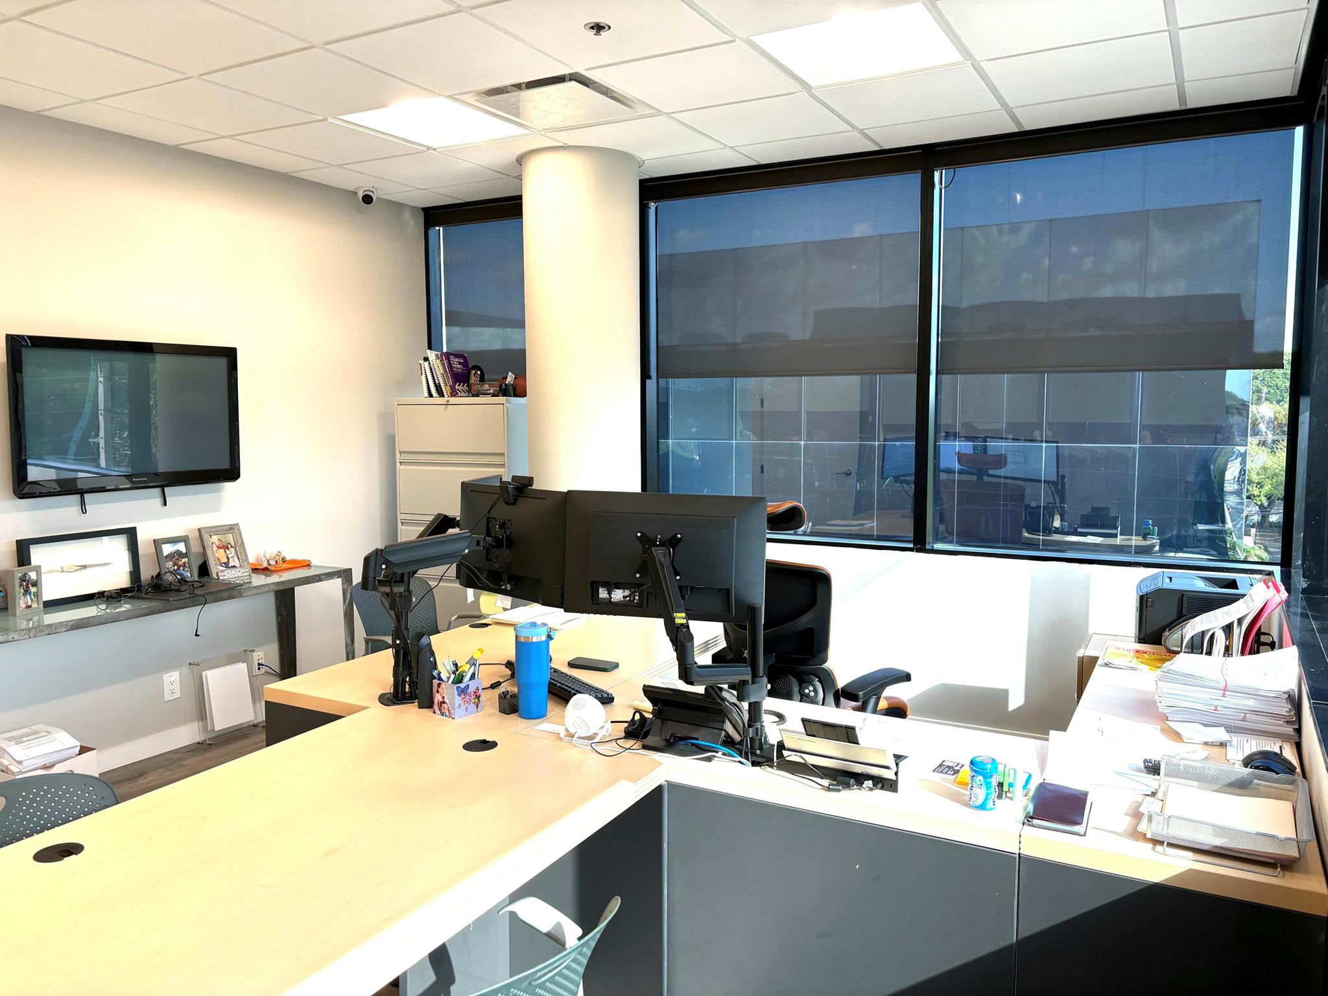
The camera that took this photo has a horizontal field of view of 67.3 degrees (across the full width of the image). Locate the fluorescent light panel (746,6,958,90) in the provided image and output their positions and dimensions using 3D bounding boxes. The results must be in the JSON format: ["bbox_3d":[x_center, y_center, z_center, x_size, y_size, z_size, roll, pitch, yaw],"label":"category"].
[{"bbox_3d":[0.654,-1.500,3.299,0.600,0.060,0.600,3,6,29],"label":"fluorescent light panel"}]

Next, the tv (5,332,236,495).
[{"bbox_3d":[-2.285,-0.349,4.282,0.090,0.635,1.025,3,6,29],"label":"tv"}]

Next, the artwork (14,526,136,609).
[{"bbox_3d":[-2.423,0.286,4.159,0.035,0.280,0.500,-8,1,29],"label":"artwork"}]

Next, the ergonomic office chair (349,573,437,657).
[{"bbox_3d":[-0.980,0.770,4.182,0.580,0.852,0.600,3,7,32],"label":"ergonomic office chair"}]

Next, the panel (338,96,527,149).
[{"bbox_3d":[-0.950,-1.577,4.175,0.600,0.060,0.600,3,6,29],"label":"panel"}]

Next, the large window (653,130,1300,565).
[{"bbox_3d":[1.205,-0.616,4.582,2.870,1.730,0.100,3,6,29],"label":"large window"}]

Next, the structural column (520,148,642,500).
[{"bbox_3d":[-0.391,-0.254,4.918,0.555,2.743,0.555,0,6,0],"label":"structural column"}]

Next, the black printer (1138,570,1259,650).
[{"bbox_3d":[2.004,0.457,3.732,0.410,0.290,0.380,3,6,29],"label":"black printer"}]

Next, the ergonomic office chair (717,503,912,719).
[{"bbox_3d":[0.533,0.628,3.420,0.660,1.267,0.690,5,8,45],"label":"ergonomic office chair"}]

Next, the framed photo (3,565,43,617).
[{"bbox_3d":[-2.479,0.361,3.869,0.050,0.178,0.112,2,6,19],"label":"framed photo"}]

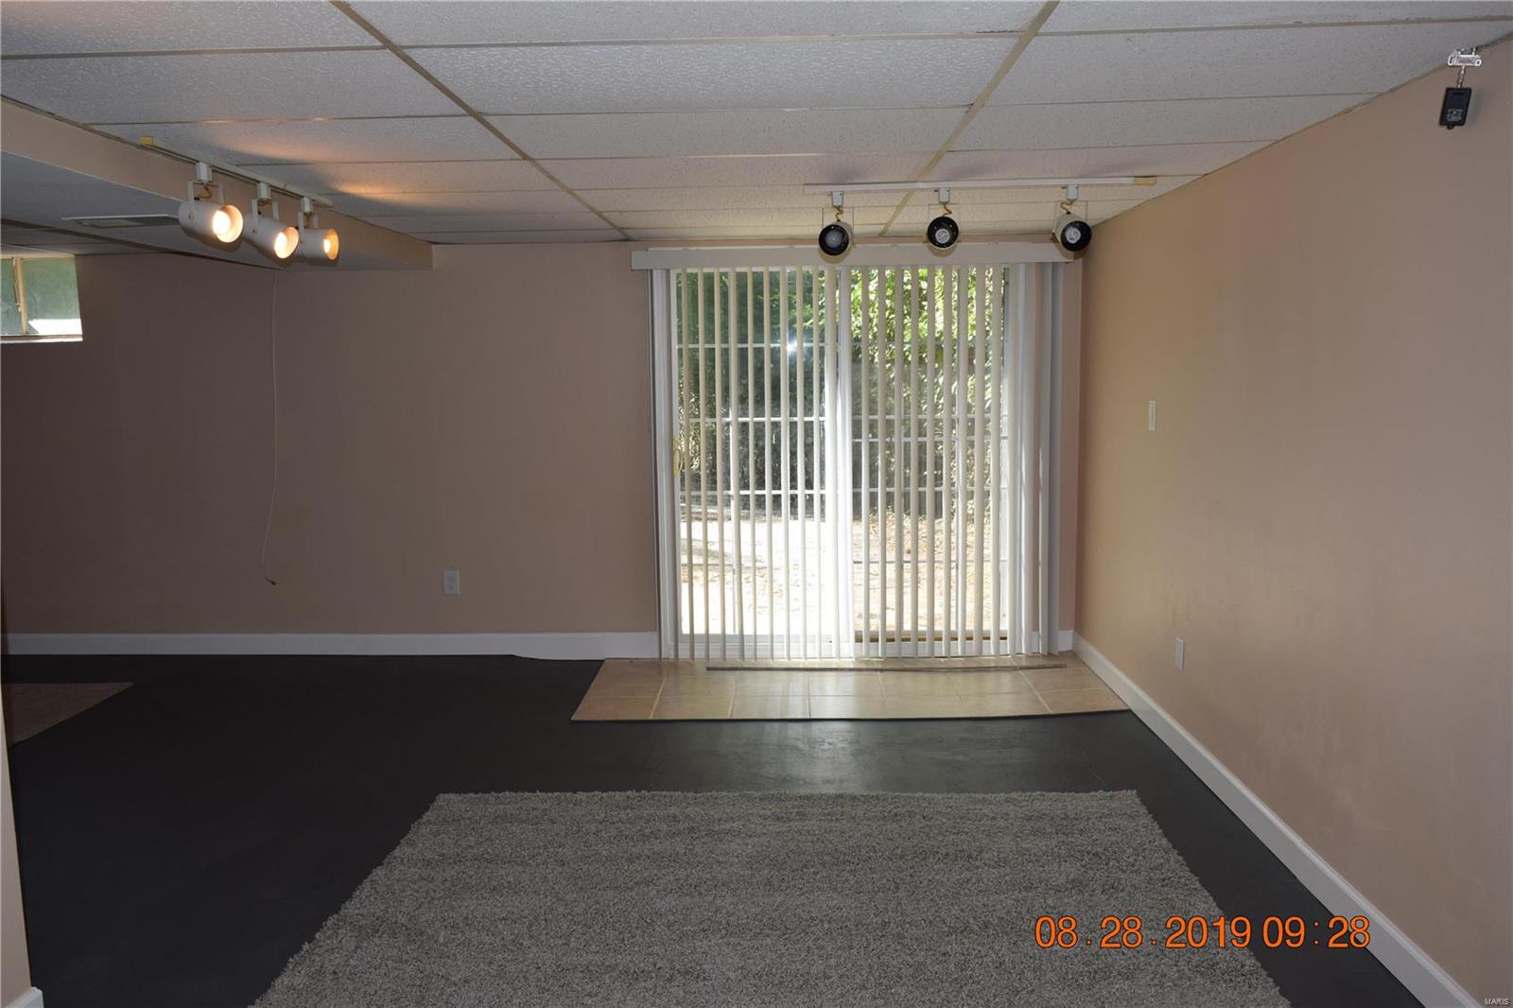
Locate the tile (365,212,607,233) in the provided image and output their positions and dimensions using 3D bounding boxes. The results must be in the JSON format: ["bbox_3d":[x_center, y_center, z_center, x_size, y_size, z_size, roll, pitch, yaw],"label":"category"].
[{"bbox_3d":[-1.106,-1.221,4.908,0.932,0.020,0.598,-1,7,2],"label":"tile"}]

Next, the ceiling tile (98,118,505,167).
[{"bbox_3d":[-1.181,-0.995,3.094,0.978,0.022,0.586,-1,7,1],"label":"ceiling tile"}]

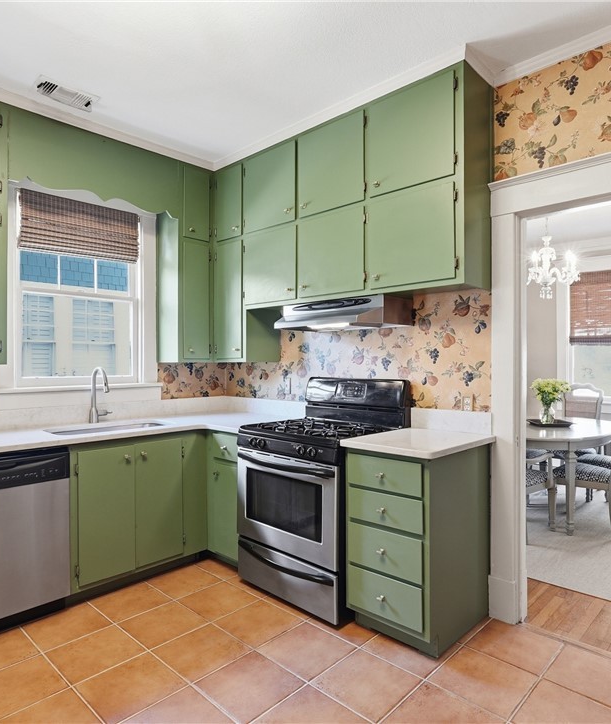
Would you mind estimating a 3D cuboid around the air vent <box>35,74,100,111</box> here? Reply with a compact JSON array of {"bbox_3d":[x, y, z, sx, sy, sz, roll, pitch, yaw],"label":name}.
[{"bbox_3d":[-1.294,-1.441,2.619,0.179,0.020,0.297,0,0,43],"label":"air vent"}]

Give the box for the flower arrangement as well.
[{"bbox_3d":[2.130,0.335,4.211,0.296,0.395,0.296,0,0,44],"label":"flower arrangement"}]

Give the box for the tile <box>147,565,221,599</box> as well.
[{"bbox_3d":[-0.723,1.314,2.889,0.330,0.010,0.330,0,0,43],"label":"tile"}]

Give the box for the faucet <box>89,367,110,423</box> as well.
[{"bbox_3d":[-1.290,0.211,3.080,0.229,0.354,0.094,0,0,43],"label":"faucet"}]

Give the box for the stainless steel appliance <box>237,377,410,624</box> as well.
[{"bbox_3d":[0.098,0.706,2.825,0.762,1.200,0.730,0,0,43],"label":"stainless steel appliance"}]

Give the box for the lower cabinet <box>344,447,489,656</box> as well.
[{"bbox_3d":[0.567,0.858,2.425,0.464,0.887,0.598,0,0,44],"label":"lower cabinet"}]

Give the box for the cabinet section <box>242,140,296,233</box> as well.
[{"bbox_3d":[-0.148,-1.165,3.367,0.528,0.524,0.320,-1,-1,43],"label":"cabinet section"}]

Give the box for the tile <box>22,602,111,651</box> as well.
[{"bbox_3d":[-1.185,1.313,2.401,0.330,0.010,0.330,0,0,43],"label":"tile"}]

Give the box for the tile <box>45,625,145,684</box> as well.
[{"bbox_3d":[-0.942,1.312,2.171,0.331,0.010,0.331,0,0,44],"label":"tile"}]

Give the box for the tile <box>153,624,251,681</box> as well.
[{"bbox_3d":[-0.466,1.310,2.183,0.330,0.010,0.330,0,0,43],"label":"tile"}]

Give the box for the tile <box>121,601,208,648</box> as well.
[{"bbox_3d":[-0.710,1.312,2.414,0.330,0.010,0.330,0,0,43],"label":"tile"}]

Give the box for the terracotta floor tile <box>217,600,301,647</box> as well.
[{"bbox_3d":[-0.235,1.310,2.427,0.331,0.010,0.331,0,0,44],"label":"terracotta floor tile"}]

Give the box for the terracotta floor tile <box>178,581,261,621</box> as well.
[{"bbox_3d":[-0.479,1.311,2.658,0.331,0.010,0.331,0,0,44],"label":"terracotta floor tile"}]

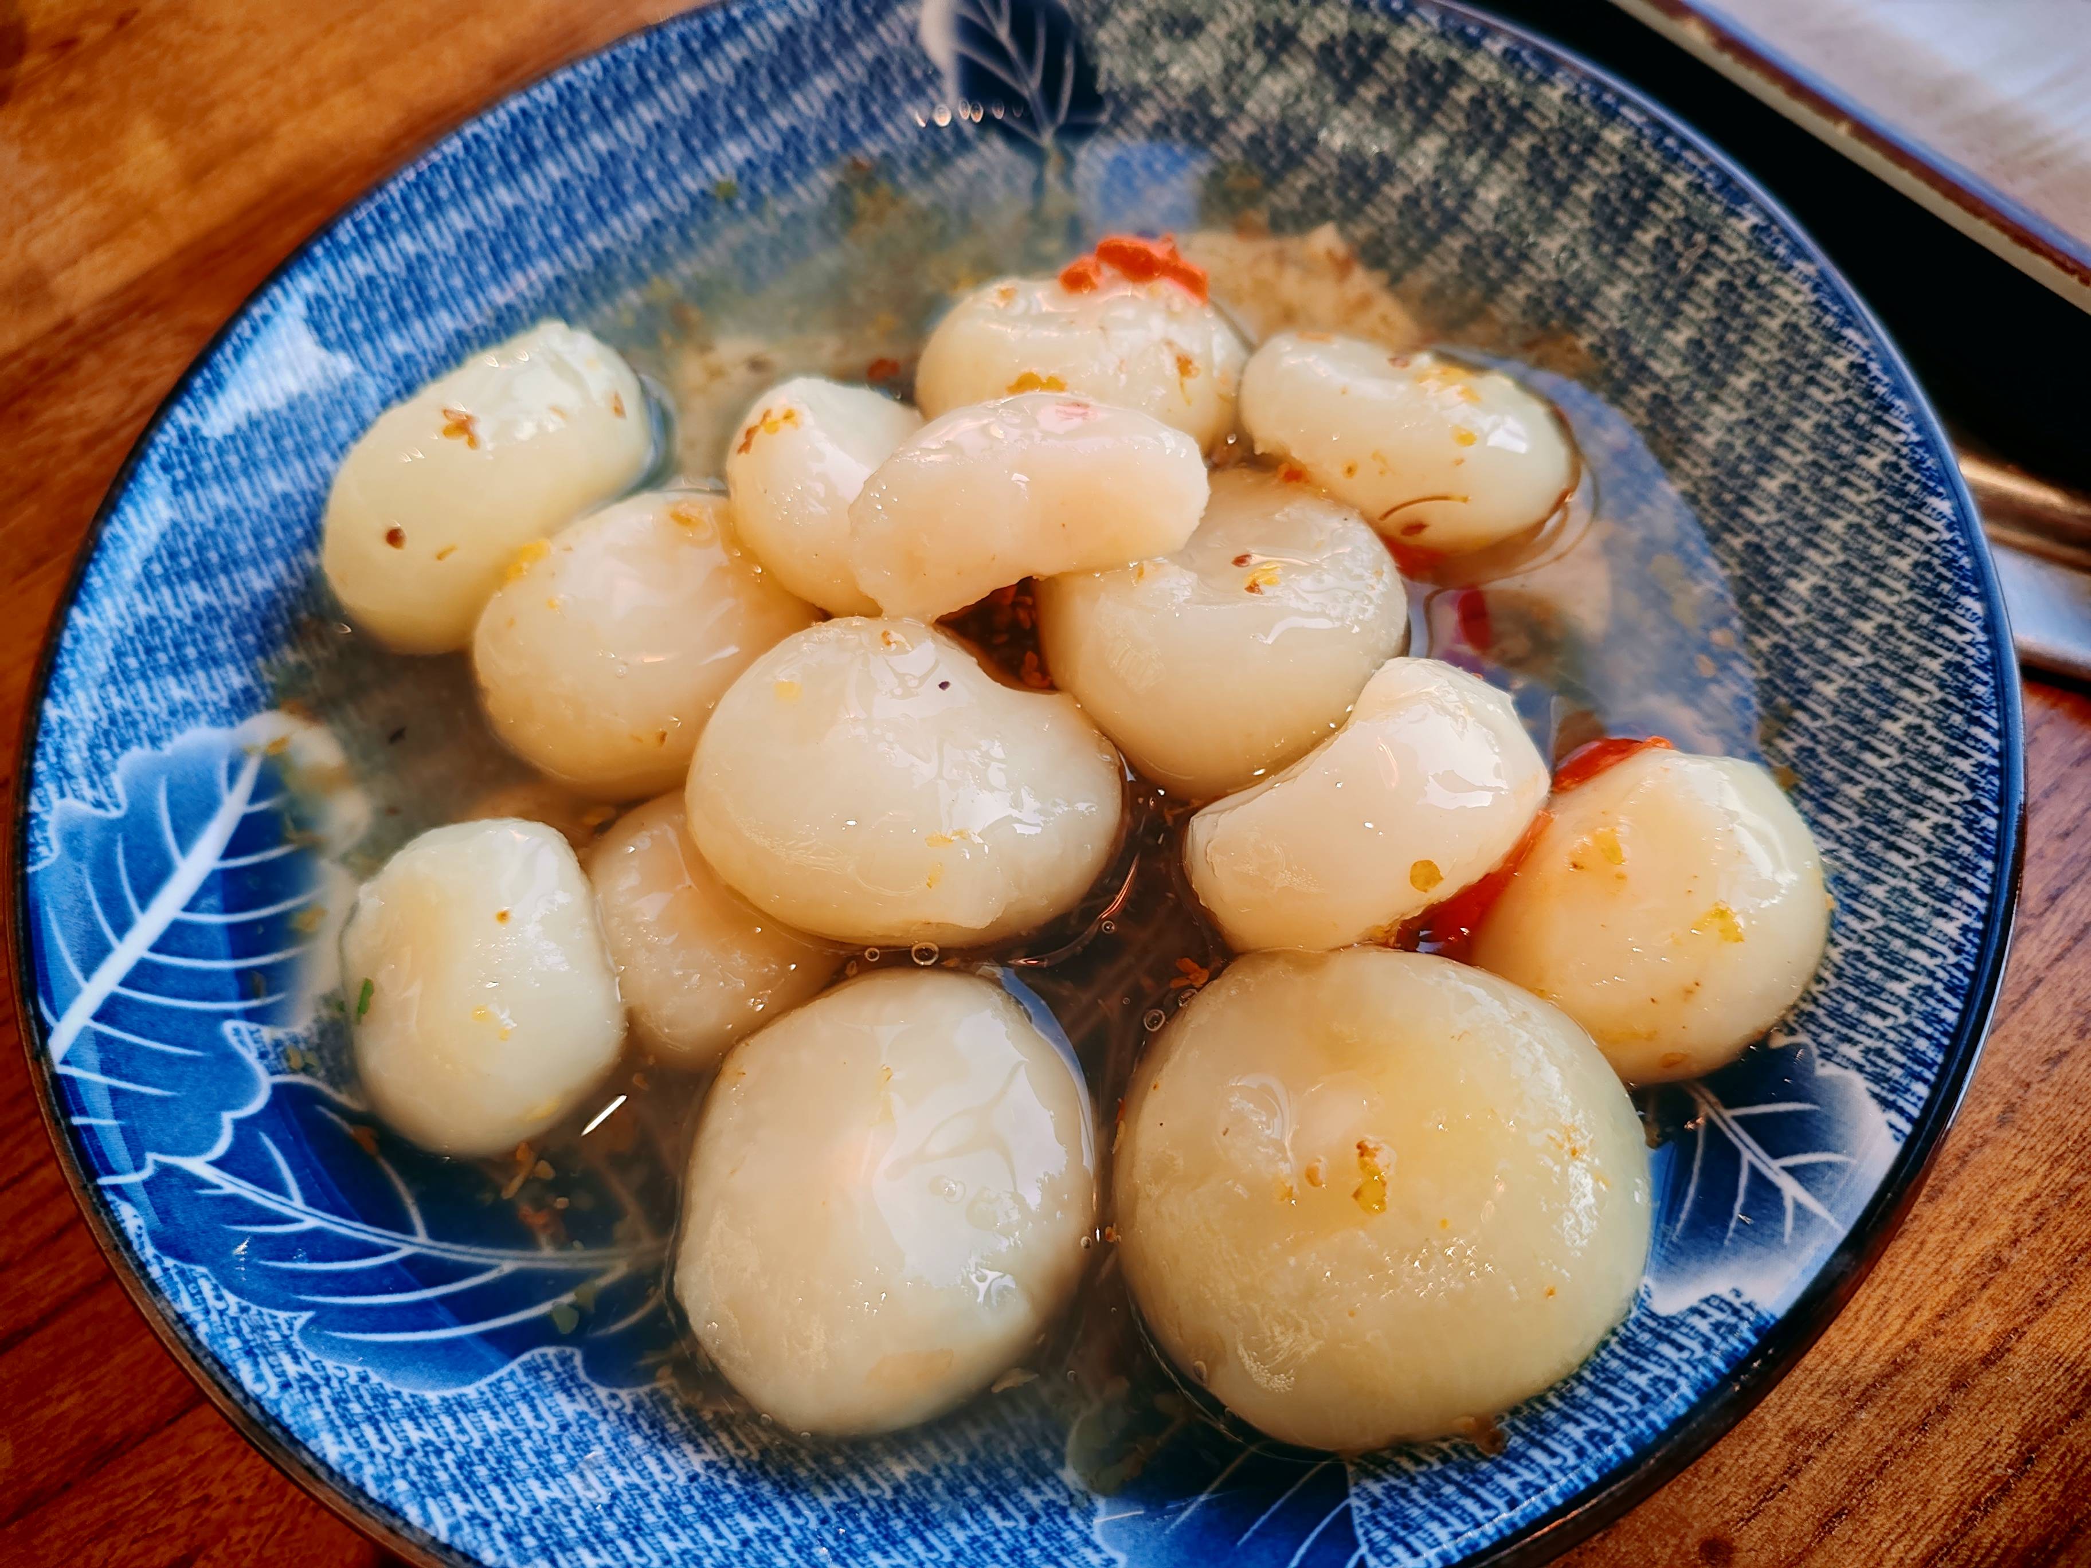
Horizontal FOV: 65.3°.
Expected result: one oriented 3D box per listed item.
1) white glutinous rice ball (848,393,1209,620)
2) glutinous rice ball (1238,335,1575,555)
[{"bbox_3d":[-0.002,-0.027,0.155,0.036,0.019,0.018,-18,62,-3],"label":"white glutinous rice ball"},{"bbox_3d":[0.037,-0.035,0.169,0.037,0.019,0.018,28,69,19],"label":"glutinous rice ball"}]

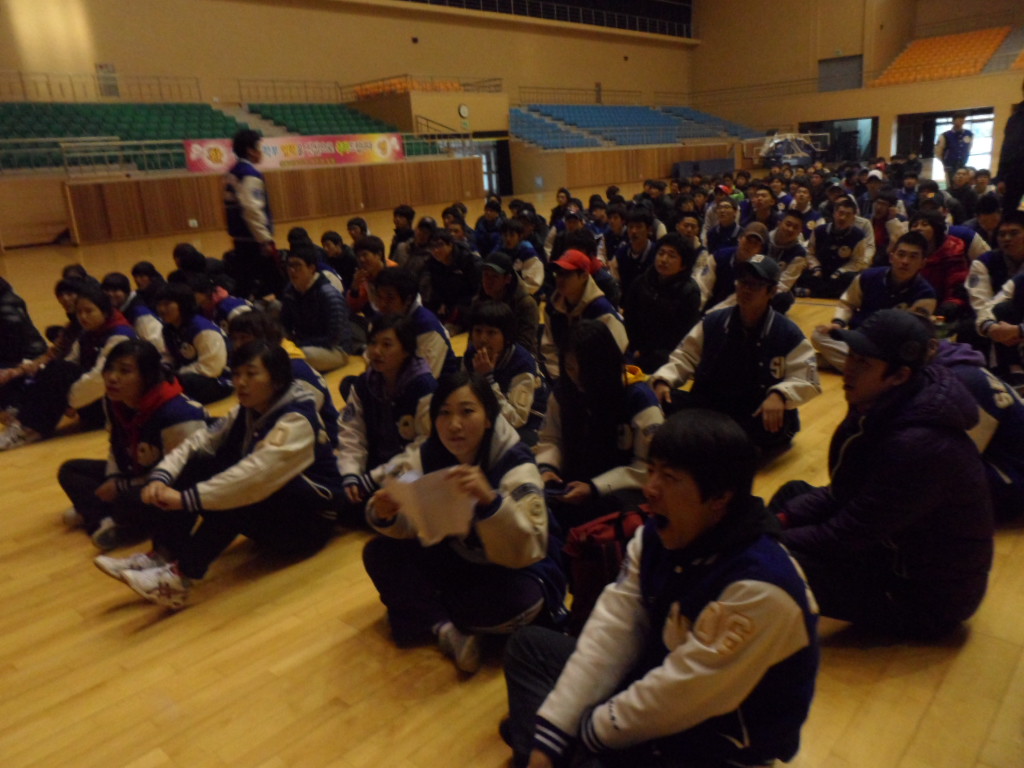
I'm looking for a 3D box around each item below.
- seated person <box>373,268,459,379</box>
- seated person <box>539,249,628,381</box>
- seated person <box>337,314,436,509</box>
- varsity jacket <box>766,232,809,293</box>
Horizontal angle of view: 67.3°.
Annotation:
[{"bbox_3d":[-0.642,-0.191,4.251,0.620,0.850,0.680,9,21,39],"label":"seated person"},{"bbox_3d":[0.334,-0.278,4.265,0.640,0.880,0.700,10,21,41],"label":"seated person"},{"bbox_3d":[-0.496,0.116,3.091,0.600,0.790,0.640,5,18,29],"label":"seated person"},{"bbox_3d":[2.240,-0.932,6.276,0.520,0.550,0.450,3,17,24],"label":"varsity jacket"}]

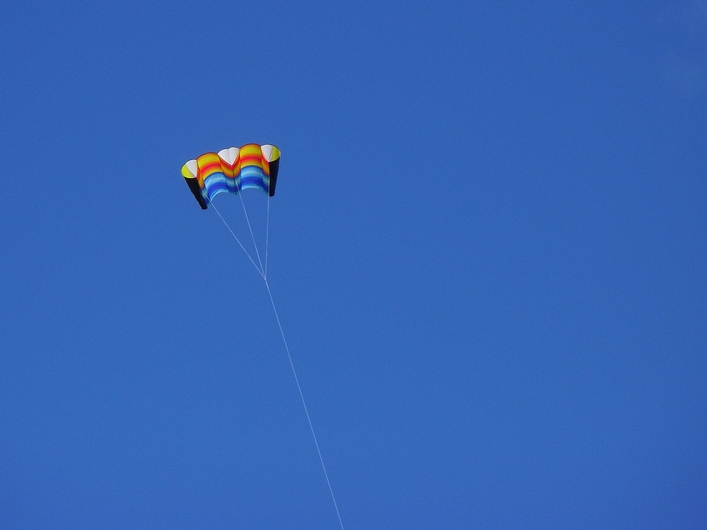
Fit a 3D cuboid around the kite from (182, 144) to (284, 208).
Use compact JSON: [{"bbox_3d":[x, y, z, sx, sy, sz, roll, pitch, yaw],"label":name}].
[{"bbox_3d":[-1.563,-1.165,58.000,1.322,0.314,0.851,-12,-32,0],"label":"kite"}]

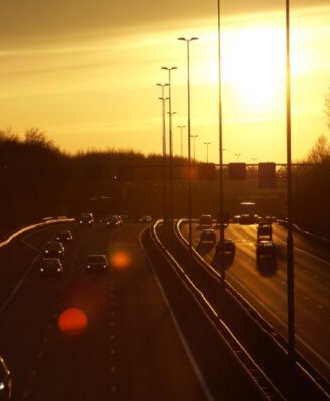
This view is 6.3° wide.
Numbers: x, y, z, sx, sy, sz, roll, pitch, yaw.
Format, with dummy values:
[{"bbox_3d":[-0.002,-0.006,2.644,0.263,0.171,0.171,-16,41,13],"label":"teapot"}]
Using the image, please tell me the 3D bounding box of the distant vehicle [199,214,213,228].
[{"bbox_3d":[6.191,3.178,450.000,1.720,1.800,4.400,-1,0,0],"label":"distant vehicle"}]

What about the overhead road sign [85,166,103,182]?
[{"bbox_3d":[-8.044,-2.979,344.000,1.850,1.800,0.400,-1,1,-1],"label":"overhead road sign"}]

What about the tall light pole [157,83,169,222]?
[{"bbox_3d":[-0.201,-7.280,465.000,1.950,21.600,0.400,-1,0,0],"label":"tall light pole"}]

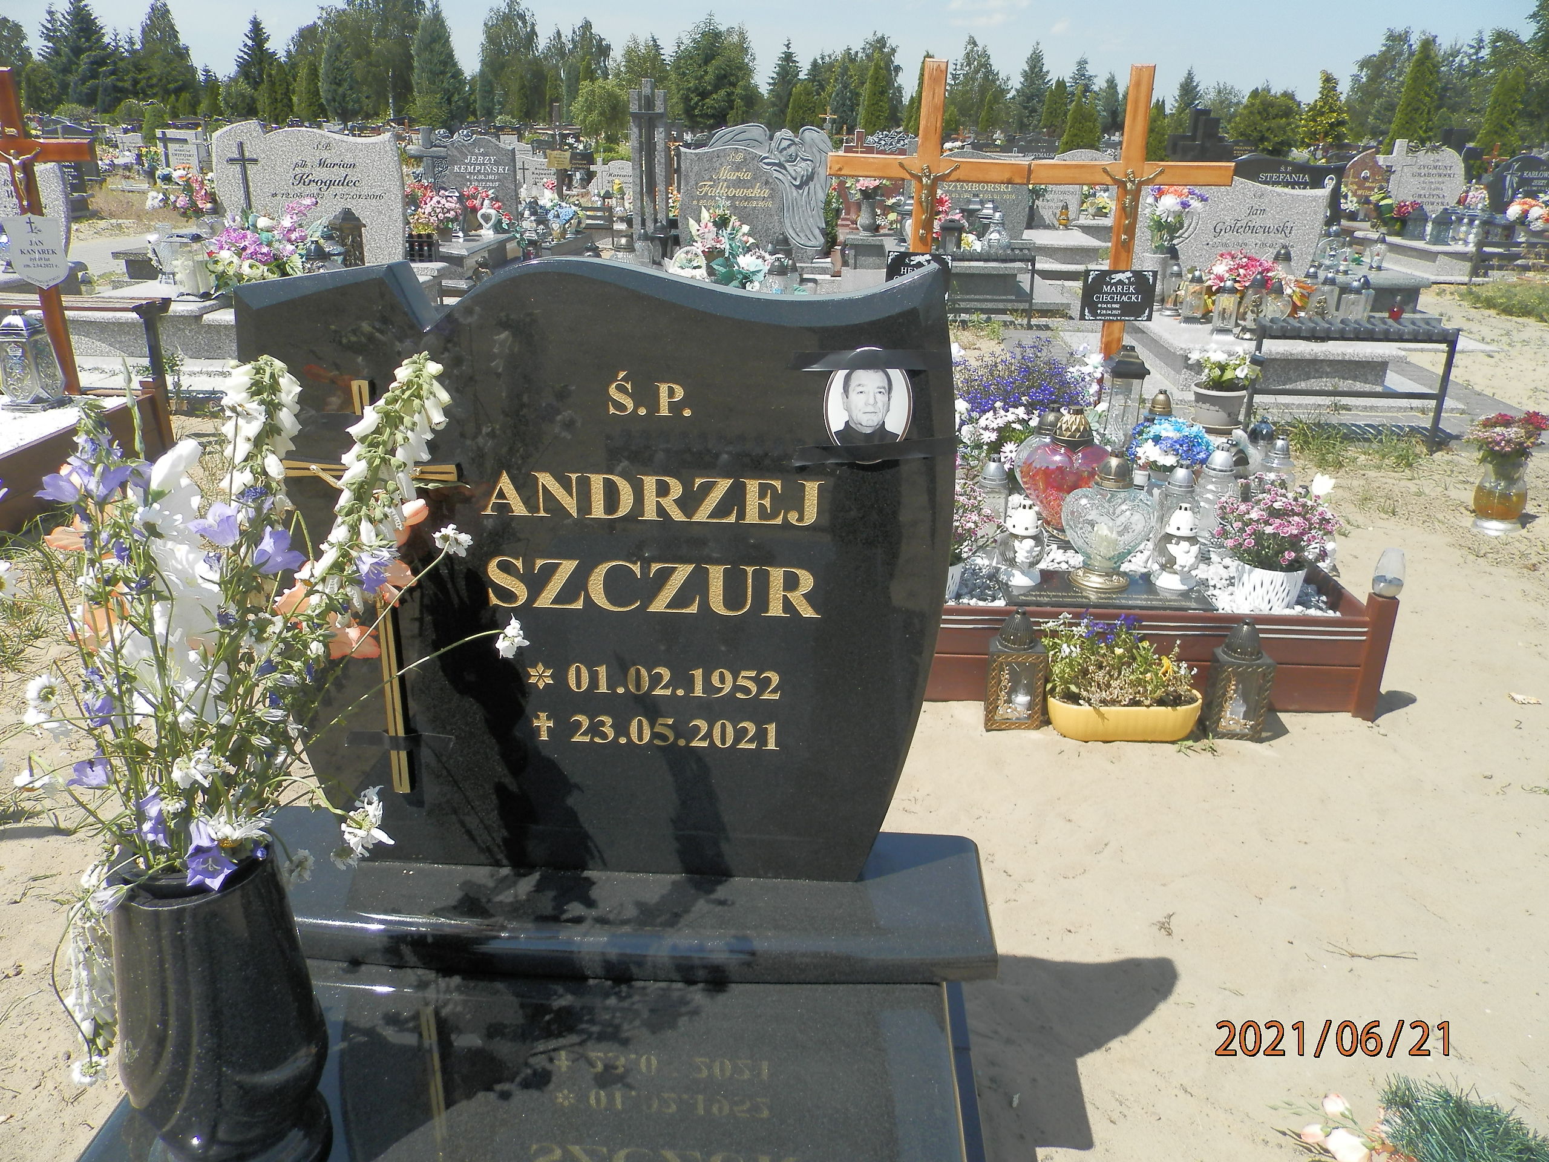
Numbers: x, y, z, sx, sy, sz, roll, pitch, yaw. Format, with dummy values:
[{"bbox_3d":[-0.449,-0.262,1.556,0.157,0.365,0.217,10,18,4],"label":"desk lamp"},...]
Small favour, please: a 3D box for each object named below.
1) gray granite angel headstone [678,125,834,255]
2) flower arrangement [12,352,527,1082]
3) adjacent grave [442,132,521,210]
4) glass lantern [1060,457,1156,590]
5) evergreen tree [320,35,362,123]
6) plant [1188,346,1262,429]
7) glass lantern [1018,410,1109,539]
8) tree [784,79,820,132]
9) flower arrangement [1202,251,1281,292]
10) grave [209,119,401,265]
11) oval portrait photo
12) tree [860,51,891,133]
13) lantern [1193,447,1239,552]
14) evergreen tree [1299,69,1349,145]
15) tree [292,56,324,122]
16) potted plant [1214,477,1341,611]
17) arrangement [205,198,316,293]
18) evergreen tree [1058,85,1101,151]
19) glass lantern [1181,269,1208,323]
[{"bbox_3d":[-0.109,-2.326,6.724,0.938,0.778,0.130,2,23,4],"label":"gray granite angel headstone"},{"bbox_3d":[-0.387,0.103,0.888,0.370,0.530,0.330,2,21,2],"label":"flower arrangement"},{"bbox_3d":[-2.352,-3.180,8.970,0.610,0.739,0.110,2,23,3],"label":"adjacent grave"},{"bbox_3d":[0.835,-0.157,2.784,0.224,0.345,0.140,2,23,3],"label":"glass lantern"},{"bbox_3d":[-21.976,-25.070,56.821,2.210,4.836,2.210,2,23,4],"label":"evergreen tree"},{"bbox_3d":[2.192,-0.957,5.442,0.359,0.373,0.340,2,23,4],"label":"plant"},{"bbox_3d":[0.772,-0.279,2.910,0.235,0.335,0.140,2,22,2],"label":"glass lantern"},{"bbox_3d":[1.212,-20.025,47.984,1.553,2.815,1.553,2,23,4],"label":"tree"},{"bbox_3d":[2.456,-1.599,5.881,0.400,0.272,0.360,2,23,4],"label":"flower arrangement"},{"bbox_3d":[-2.850,-2.392,6.892,1.146,0.817,0.130,2,22,2],"label":"grave"},{"bbox_3d":[0.097,-0.179,1.144,0.090,0.121,0.009,2,23,3],"label":"oval portrait photo"},{"bbox_3d":[2.843,-13.432,32.310,0.891,3.368,0.891,2,22,2],"label":"tree"},{"bbox_3d":[1.229,-0.239,3.106,0.123,0.280,0.123,2,23,3],"label":"lantern"},{"bbox_3d":[15.352,-12.856,31.407,1.384,2.663,1.384,2,23,4],"label":"evergreen tree"},{"bbox_3d":[-32.107,-33.681,76.942,2.300,4.355,2.300,2,23,3],"label":"tree"},{"bbox_3d":[1.324,-0.110,2.938,0.337,0.323,0.320,2,23,4],"label":"potted plant"},{"bbox_3d":[-2.771,-1.800,6.019,0.588,0.480,0.392,2,23,3],"label":"arrangement"},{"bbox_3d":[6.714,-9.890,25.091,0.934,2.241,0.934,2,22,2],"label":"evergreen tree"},{"bbox_3d":[2.146,-1.457,5.716,0.130,0.262,0.130,2,23,4],"label":"glass lantern"}]

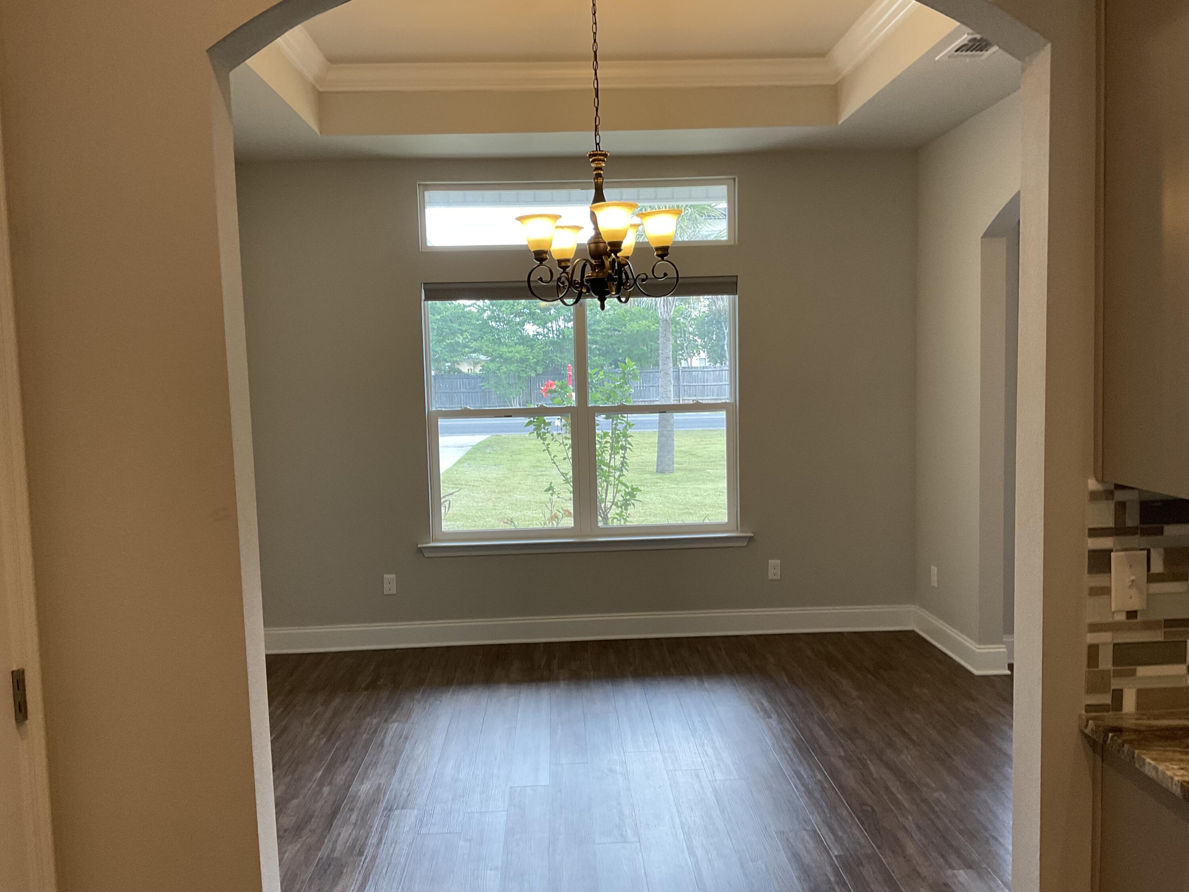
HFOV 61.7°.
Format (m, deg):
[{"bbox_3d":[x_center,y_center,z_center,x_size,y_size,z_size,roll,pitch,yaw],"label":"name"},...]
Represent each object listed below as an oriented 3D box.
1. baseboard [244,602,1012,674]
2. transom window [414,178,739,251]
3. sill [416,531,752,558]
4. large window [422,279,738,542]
[{"bbox_3d":[0.081,1.102,5.375,3.980,0.147,0.890,-2,5,-2],"label":"baseboard"},{"bbox_3d":[-0.087,-1.311,5.670,1.791,0.379,0.120,-2,5,-2],"label":"transom window"},{"bbox_3d":[-0.044,0.572,5.787,1.931,0.082,0.110,-2,5,-2],"label":"sill"},{"bbox_3d":[-0.063,-0.208,5.765,1.789,1.481,0.120,-2,5,-2],"label":"large window"}]

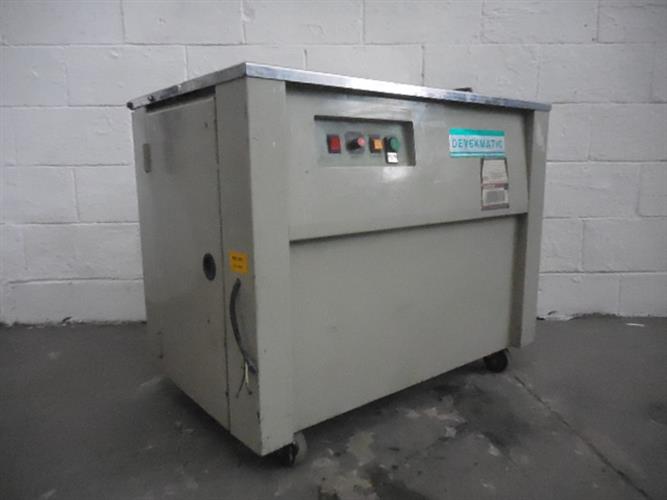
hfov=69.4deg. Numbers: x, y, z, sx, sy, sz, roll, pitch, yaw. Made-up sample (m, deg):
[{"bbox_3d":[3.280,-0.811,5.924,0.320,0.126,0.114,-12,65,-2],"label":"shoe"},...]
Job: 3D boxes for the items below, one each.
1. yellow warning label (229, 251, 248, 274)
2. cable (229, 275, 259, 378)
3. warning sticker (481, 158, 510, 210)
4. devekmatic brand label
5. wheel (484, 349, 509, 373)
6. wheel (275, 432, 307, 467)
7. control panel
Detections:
[{"bbox_3d":[-0.165,0.022,0.833,0.005,0.039,0.068,-8,12,-38],"label":"yellow warning label"},{"bbox_3d":[-0.171,0.141,0.835,0.036,0.178,0.080,-8,12,-38],"label":"cable"},{"bbox_3d":[0.406,-0.166,1.202,0.115,0.129,0.005,-8,4,-38],"label":"warning sticker"},{"bbox_3d":[0.354,-0.257,1.163,0.225,0.069,0.005,-8,4,-38],"label":"devekmatic brand label"},{"bbox_3d":[0.469,0.320,1.401,0.068,0.068,0.032,0,10,0],"label":"wheel"},{"bbox_3d":[-0.088,0.398,0.968,0.068,0.070,0.036,0,10,0],"label":"wheel"},{"bbox_3d":[0.064,-0.212,0.957,0.258,0.094,0.032,-8,4,-38],"label":"control panel"}]

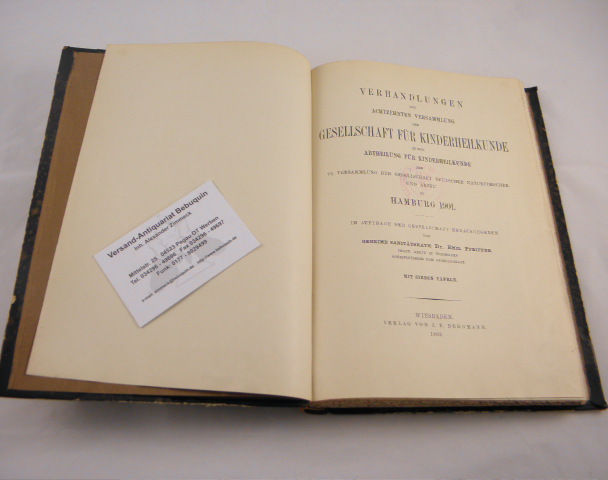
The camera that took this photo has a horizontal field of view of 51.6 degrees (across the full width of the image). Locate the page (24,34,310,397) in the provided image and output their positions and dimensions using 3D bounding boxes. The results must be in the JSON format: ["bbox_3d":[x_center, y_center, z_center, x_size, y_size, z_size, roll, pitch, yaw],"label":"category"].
[{"bbox_3d":[-0.070,-0.021,0.400,0.153,0.020,0.233,3,64,-3],"label":"page"}]

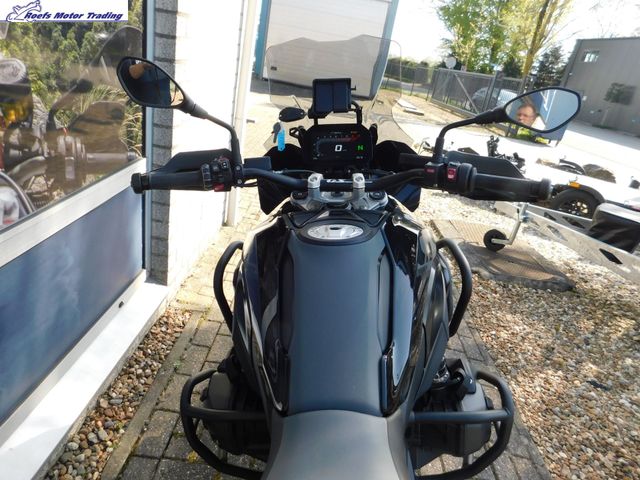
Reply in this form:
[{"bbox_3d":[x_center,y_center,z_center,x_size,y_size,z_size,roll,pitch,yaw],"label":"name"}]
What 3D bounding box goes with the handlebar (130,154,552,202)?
[{"bbox_3d":[0.043,-0.135,0.951,0.900,0.110,0.160,0,23,2],"label":"handlebar"}]

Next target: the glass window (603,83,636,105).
[{"bbox_3d":[25.972,-12.635,36.733,0.200,1.500,2.900,8,23,-6],"label":"glass window"}]

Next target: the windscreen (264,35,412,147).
[{"bbox_3d":[0.053,-0.400,1.214,0.405,0.370,0.110,0,57,2],"label":"windscreen"}]

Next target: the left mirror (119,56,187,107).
[{"bbox_3d":[-0.363,-0.337,0.910,0.138,0.102,0.050,-6,23,-11],"label":"left mirror"}]

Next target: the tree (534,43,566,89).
[{"bbox_3d":[24.990,-17.932,47.373,4.000,7.100,4.000,8,23,-6],"label":"tree"}]

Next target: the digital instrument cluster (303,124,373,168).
[{"bbox_3d":[0.047,-0.245,1.140,0.185,0.125,0.050,0,-10,2],"label":"digital instrument cluster"}]

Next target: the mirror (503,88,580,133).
[{"bbox_3d":[0.461,-0.272,0.885,0.142,0.095,0.050,6,24,17],"label":"mirror"}]

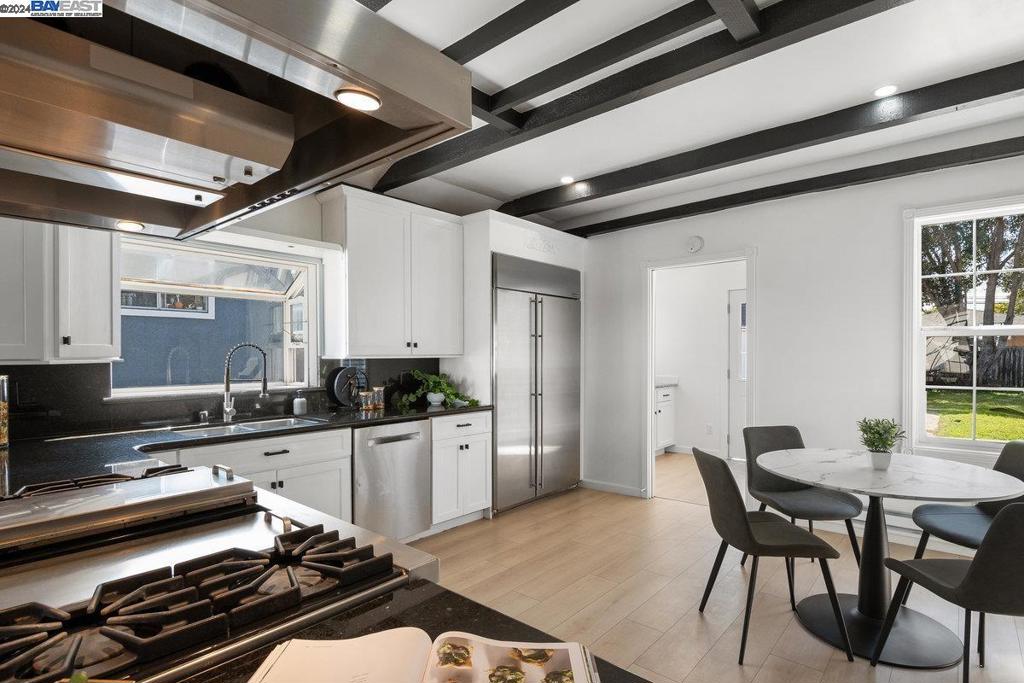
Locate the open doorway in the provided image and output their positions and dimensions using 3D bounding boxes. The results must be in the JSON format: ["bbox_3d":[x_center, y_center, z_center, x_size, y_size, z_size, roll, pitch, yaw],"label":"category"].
[{"bbox_3d":[1.601,0.366,4.403,0.880,2.080,0.130,-1,-1,41],"label":"open doorway"}]

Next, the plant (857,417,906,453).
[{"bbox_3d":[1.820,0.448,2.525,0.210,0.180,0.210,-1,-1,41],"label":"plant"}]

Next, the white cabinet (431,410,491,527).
[{"bbox_3d":[-0.592,0.948,4.016,0.610,0.820,0.592,-1,-1,41],"label":"white cabinet"}]

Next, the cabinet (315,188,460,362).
[{"bbox_3d":[-0.867,-0.456,3.952,0.320,1.175,1.083,-1,-1,41],"label":"cabinet"}]

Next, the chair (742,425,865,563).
[{"bbox_3d":[1.684,0.966,2.981,0.460,0.840,0.560,0,-1,-6],"label":"chair"}]

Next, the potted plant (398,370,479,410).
[{"bbox_3d":[-0.563,0.367,4.010,0.380,0.275,0.500,-1,-1,41],"label":"potted plant"}]

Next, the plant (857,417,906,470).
[{"bbox_3d":[1.820,0.489,2.525,0.205,0.263,0.205,-1,-1,41],"label":"plant"}]

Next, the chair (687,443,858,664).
[{"bbox_3d":[1.187,0.955,2.401,0.560,0.845,0.460,0,-1,-3],"label":"chair"}]

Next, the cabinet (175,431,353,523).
[{"bbox_3d":[-1.508,0.931,2.962,0.610,0.820,0.911,-1,-1,41],"label":"cabinet"}]

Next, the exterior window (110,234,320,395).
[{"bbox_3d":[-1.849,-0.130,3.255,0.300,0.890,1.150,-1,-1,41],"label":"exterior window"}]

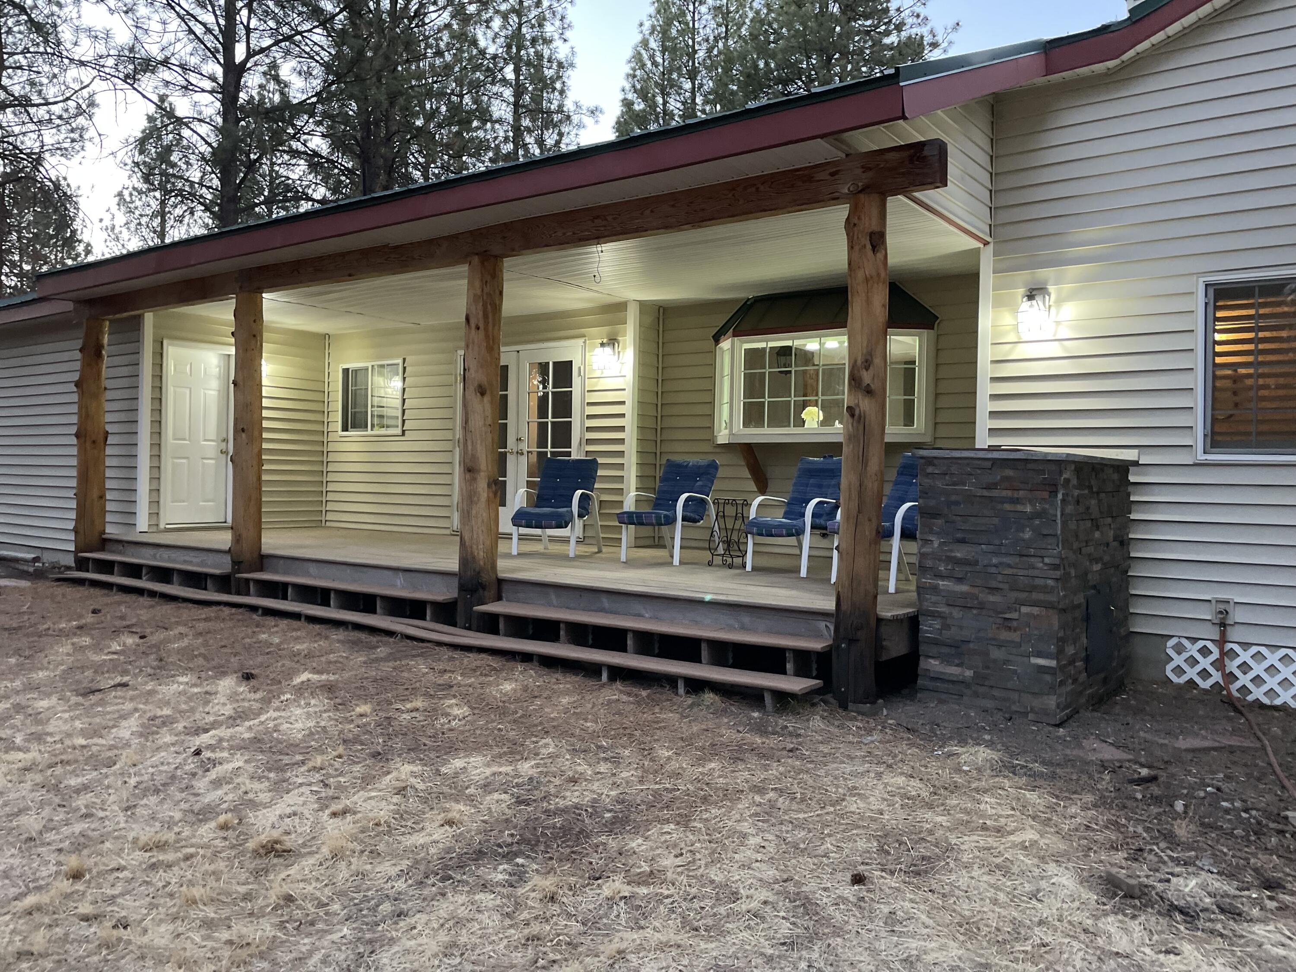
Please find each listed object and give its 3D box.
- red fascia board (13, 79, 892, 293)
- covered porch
[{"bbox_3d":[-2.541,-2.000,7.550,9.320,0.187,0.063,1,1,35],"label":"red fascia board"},{"bbox_3d":[-1.474,-0.416,8.987,9.059,2.975,3.948,1,1,35],"label":"covered porch"}]

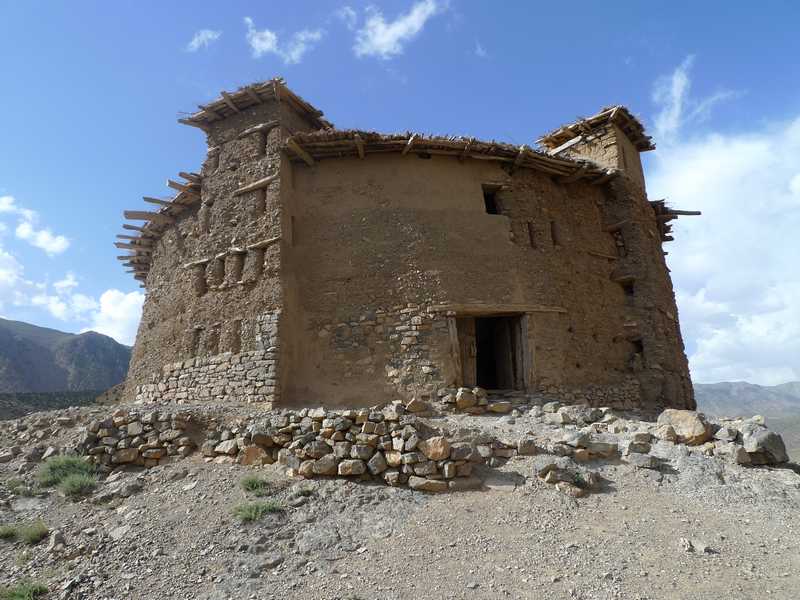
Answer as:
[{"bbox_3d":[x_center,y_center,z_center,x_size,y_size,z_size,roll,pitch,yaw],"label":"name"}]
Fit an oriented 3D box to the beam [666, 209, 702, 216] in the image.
[{"bbox_3d":[7.530,-2.316,14.682,0.954,0.138,0.138,1,-10,-8],"label":"beam"}]

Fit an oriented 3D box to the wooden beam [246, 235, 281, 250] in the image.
[{"bbox_3d":[-3.113,-1.305,12.695,1.204,0.120,0.140,-8,-13,38],"label":"wooden beam"}]

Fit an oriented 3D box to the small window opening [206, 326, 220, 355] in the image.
[{"bbox_3d":[-4.137,0.927,12.585,0.465,0.661,0.250,-8,-14,33],"label":"small window opening"}]

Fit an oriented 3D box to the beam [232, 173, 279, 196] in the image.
[{"bbox_3d":[-3.461,-2.779,13.382,1.480,0.140,0.150,-14,-17,32],"label":"beam"}]

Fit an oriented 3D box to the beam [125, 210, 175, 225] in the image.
[{"bbox_3d":[-7.699,-2.550,17.101,1.424,0.230,0.220,3,-12,-16],"label":"beam"}]

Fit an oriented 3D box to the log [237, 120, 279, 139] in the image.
[{"bbox_3d":[-3.050,-3.638,11.880,1.356,0.117,0.138,-8,-12,38],"label":"log"}]

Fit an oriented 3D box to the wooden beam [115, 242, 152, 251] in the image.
[{"bbox_3d":[-9.635,-1.911,20.107,1.249,0.150,0.160,4,-13,-20],"label":"wooden beam"}]

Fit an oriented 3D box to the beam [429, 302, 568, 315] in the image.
[{"bbox_3d":[2.059,0.184,11.335,3.208,0.170,0.191,4,-10,-21],"label":"beam"}]

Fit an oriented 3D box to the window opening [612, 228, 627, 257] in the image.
[{"bbox_3d":[5.623,-1.447,14.096,0.250,0.675,0.337,9,-15,-36],"label":"window opening"}]

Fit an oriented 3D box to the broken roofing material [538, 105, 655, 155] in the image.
[{"bbox_3d":[5.153,-4.117,14.576,1.908,0.445,2.332,8,-12,-38],"label":"broken roofing material"}]

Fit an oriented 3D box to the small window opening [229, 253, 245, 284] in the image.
[{"bbox_3d":[-3.868,-0.744,13.268,0.543,0.792,0.220,-8,-13,38],"label":"small window opening"}]

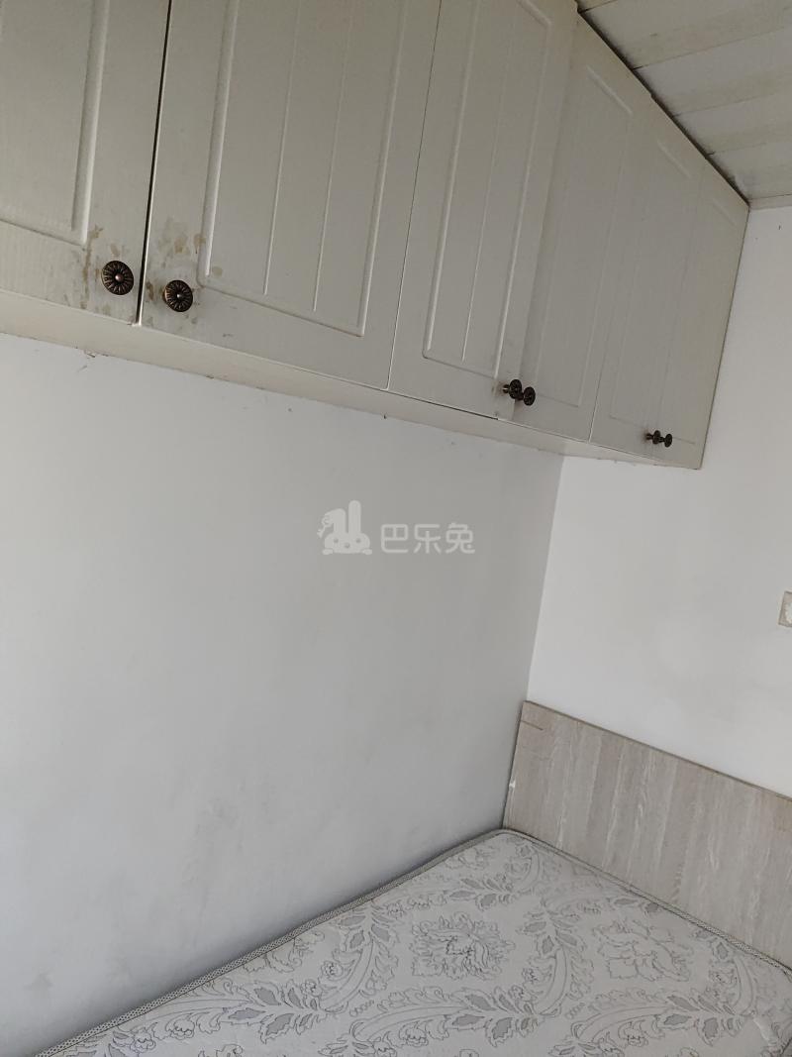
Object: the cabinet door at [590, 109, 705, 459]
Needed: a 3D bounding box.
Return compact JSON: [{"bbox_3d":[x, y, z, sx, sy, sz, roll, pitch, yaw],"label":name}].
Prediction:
[{"bbox_3d":[0.589,-0.547,1.633,0.030,0.737,0.342,13,7,42],"label":"cabinet door"}]

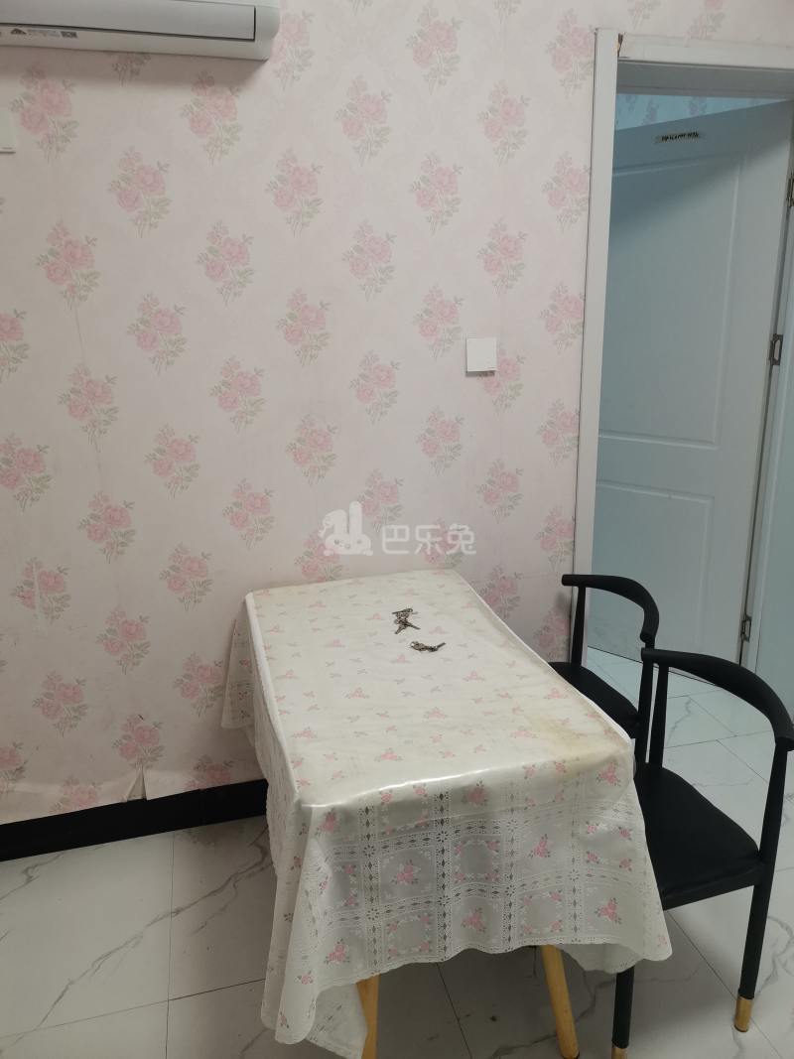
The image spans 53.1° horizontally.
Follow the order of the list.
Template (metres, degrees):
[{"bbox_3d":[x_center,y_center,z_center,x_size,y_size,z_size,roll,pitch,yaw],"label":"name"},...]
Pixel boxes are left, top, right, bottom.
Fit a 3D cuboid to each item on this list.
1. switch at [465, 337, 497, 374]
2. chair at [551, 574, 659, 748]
[{"bbox_3d":[0.235,-0.475,2.169,0.086,0.086,0.011,-5,17,-13],"label":"switch"},{"bbox_3d":[0.434,0.521,2.144,0.460,0.737,0.470,-5,17,-13],"label":"chair"}]

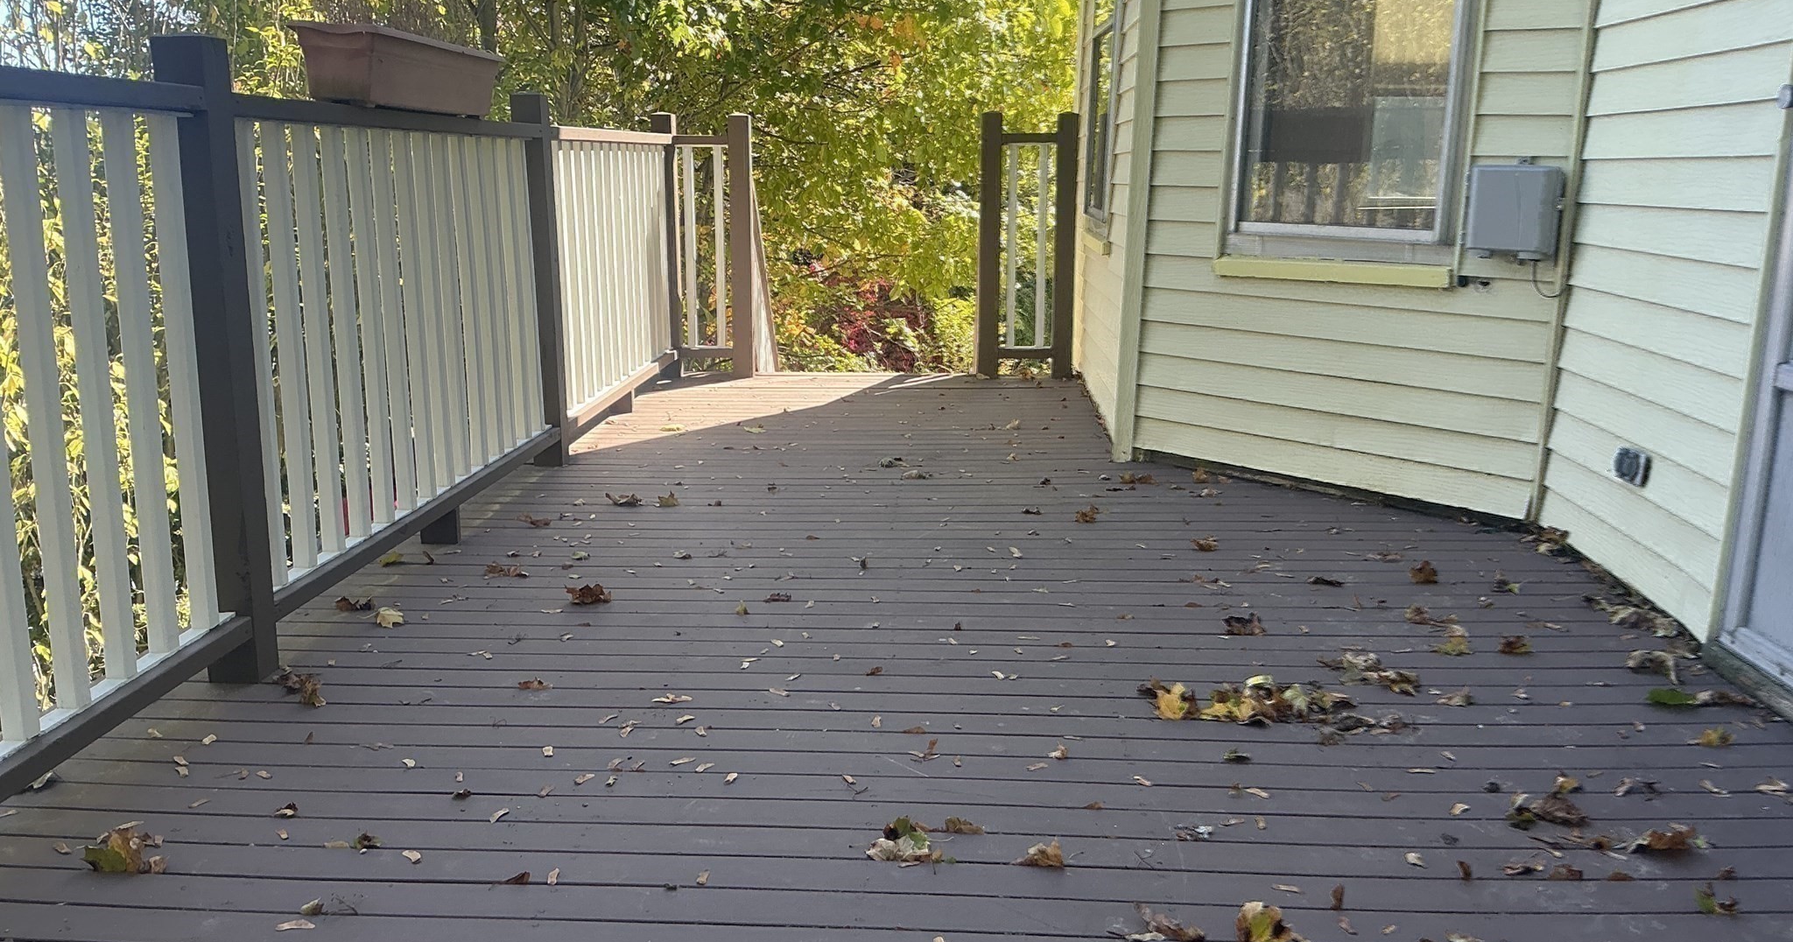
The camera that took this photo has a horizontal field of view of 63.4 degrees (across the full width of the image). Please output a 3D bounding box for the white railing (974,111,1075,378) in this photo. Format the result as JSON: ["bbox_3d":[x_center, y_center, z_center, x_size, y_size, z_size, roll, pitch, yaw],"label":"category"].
[{"bbox_3d":[0.583,-0.993,6.430,0.430,1.150,0.100,1,12,3],"label":"white railing"}]

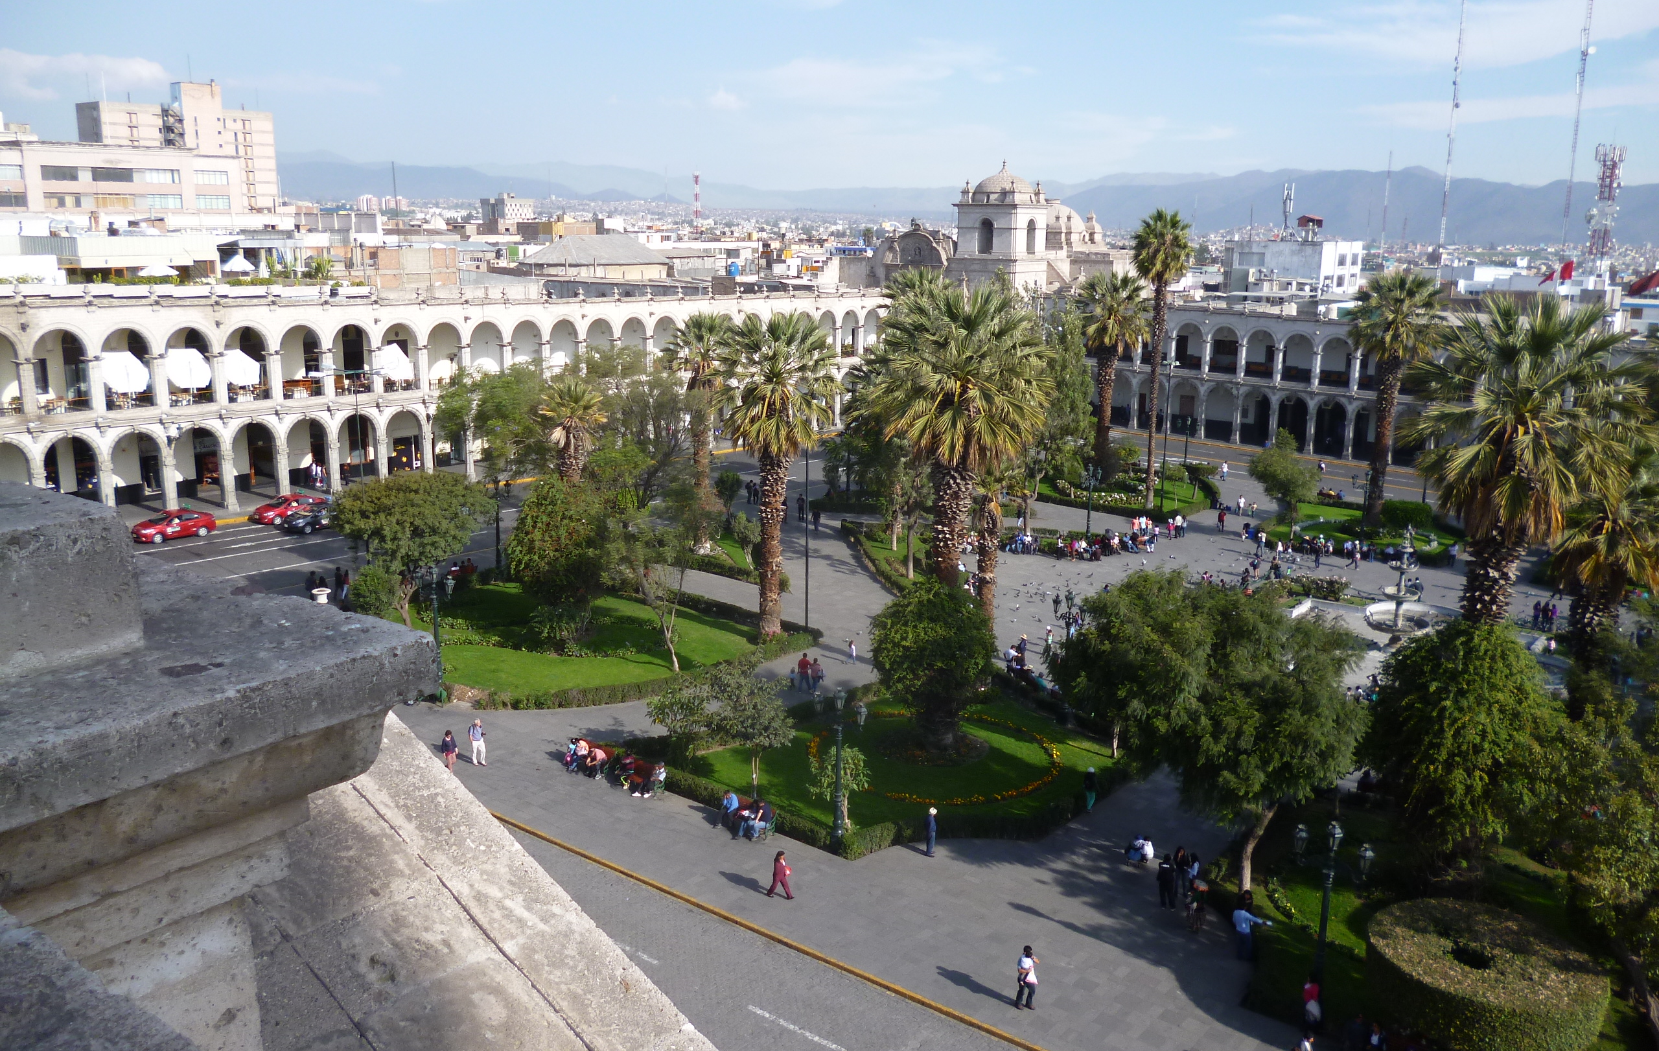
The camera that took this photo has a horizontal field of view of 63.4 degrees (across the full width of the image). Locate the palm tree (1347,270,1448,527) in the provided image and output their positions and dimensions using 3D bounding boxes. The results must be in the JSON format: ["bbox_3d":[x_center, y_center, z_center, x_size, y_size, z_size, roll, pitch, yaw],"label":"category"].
[{"bbox_3d":[41.375,-9.243,99.425,7.300,18.700,7.300,5,13,21],"label":"palm tree"}]

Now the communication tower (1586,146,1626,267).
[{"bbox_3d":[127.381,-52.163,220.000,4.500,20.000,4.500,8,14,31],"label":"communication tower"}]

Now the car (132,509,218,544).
[{"bbox_3d":[-37.661,-0.113,77.149,1.750,1.500,4.400,12,14,34],"label":"car"}]

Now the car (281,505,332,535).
[{"bbox_3d":[-31.163,-0.503,81.764,1.700,1.480,4.200,10,15,37],"label":"car"}]

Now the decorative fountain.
[{"bbox_3d":[29.196,3.242,68.560,4.142,6.000,4.142,6,13,23],"label":"decorative fountain"}]

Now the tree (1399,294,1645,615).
[{"bbox_3d":[20.152,2.603,40.065,6.704,18.619,6.369,7,13,26],"label":"tree"}]

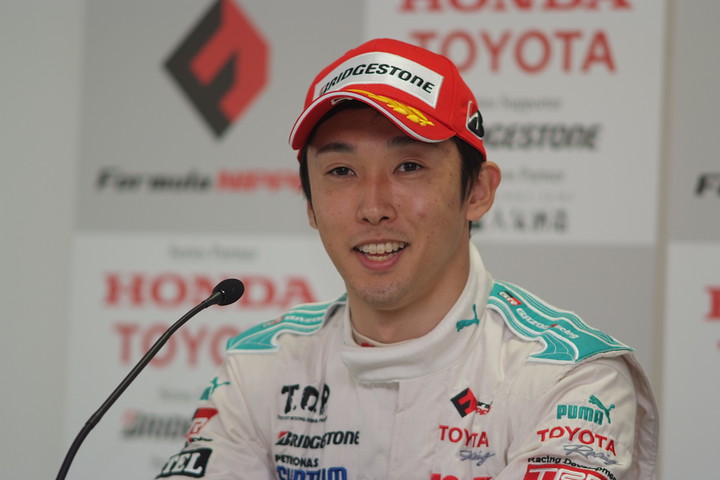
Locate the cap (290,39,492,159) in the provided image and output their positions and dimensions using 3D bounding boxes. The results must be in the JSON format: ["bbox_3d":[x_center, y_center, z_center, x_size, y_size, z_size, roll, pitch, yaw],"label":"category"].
[{"bbox_3d":[0.023,-0.127,4.890,0.170,0.125,0.260,-3,-9,15],"label":"cap"}]

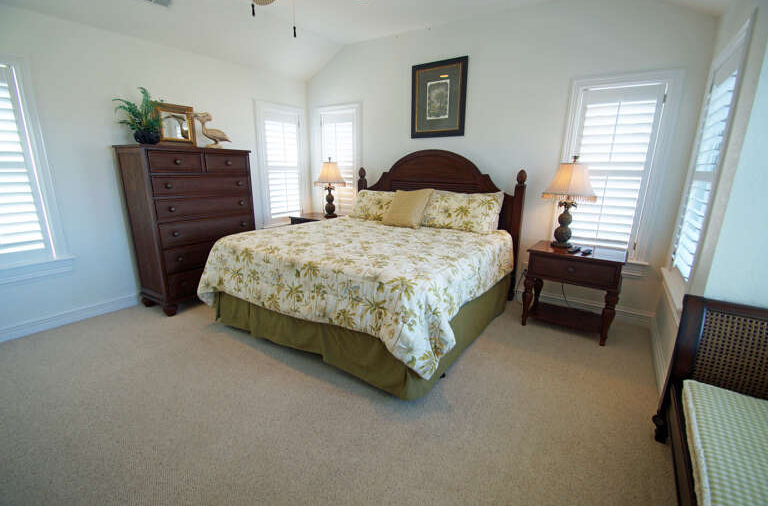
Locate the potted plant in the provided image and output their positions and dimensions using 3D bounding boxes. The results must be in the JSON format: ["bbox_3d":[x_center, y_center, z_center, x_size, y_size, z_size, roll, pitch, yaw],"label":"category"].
[{"bbox_3d":[-2.087,-1.151,2.727,0.330,0.480,0.360,9,16,31],"label":"potted plant"}]

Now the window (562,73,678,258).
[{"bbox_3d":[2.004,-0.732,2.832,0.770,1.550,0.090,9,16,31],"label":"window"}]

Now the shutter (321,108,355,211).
[{"bbox_3d":[-0.642,-1.165,4.444,0.590,1.490,0.060,9,16,31],"label":"shutter"}]

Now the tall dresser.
[{"bbox_3d":[-1.854,-0.265,3.202,0.548,1.469,1.003,10,18,32],"label":"tall dresser"}]

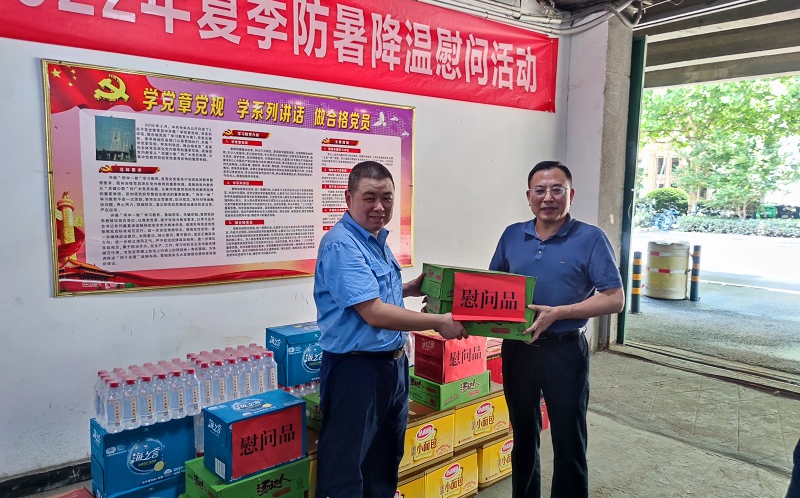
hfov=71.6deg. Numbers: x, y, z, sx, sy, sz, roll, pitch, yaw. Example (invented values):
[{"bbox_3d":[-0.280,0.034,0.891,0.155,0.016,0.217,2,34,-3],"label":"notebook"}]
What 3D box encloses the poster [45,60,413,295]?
[{"bbox_3d":[-0.858,-0.412,3.583,2.395,1.219,0.030,-3,6,-36],"label":"poster"}]

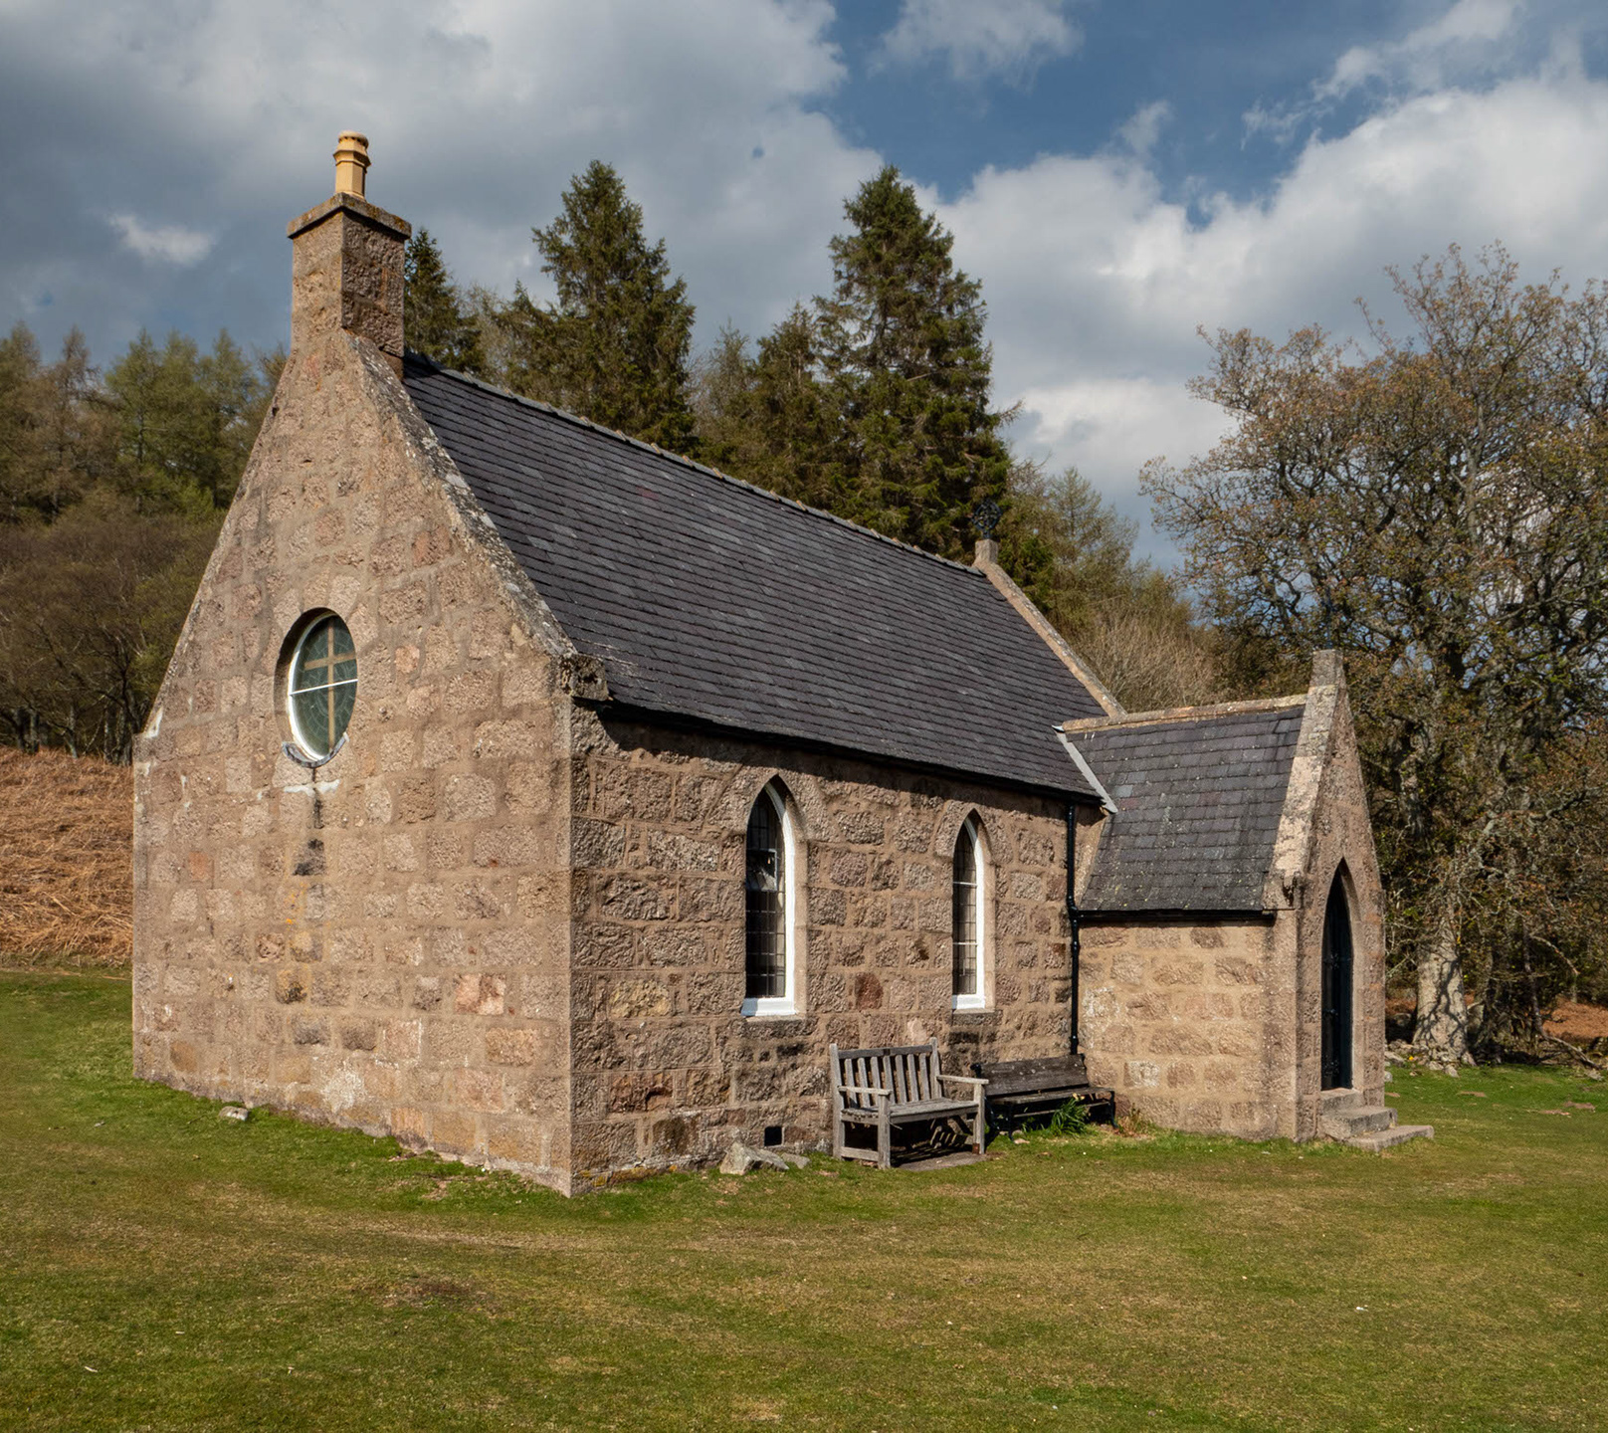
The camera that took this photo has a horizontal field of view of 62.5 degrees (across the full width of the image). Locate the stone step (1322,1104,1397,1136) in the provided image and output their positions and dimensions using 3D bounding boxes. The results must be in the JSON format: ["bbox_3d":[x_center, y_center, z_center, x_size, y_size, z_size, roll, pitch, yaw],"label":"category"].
[{"bbox_3d":[5.704,4.153,13.661,0.340,0.180,1.505,-6,-9,39],"label":"stone step"}]

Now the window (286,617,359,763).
[{"bbox_3d":[-3.854,-0.230,10.716,1.060,1.120,0.100,-6,-9,39],"label":"window"}]

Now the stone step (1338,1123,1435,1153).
[{"bbox_3d":[6.059,4.344,13.696,0.360,0.120,2.011,-6,-9,39],"label":"stone step"}]

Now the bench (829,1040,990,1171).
[{"bbox_3d":[0.888,3.112,10.767,0.540,0.880,1.489,-6,-9,39],"label":"bench"}]

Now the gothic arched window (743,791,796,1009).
[{"bbox_3d":[-0.275,1.419,10.299,0.150,1.760,0.600,-6,-9,39],"label":"gothic arched window"}]

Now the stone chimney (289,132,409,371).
[{"bbox_3d":[-3.705,-3.757,10.813,0.821,1.750,0.618,-6,-9,39],"label":"stone chimney"}]

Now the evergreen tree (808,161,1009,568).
[{"bbox_3d":[3.104,-5.759,38.000,6.300,20.000,6.300,0,-7,0],"label":"evergreen tree"}]

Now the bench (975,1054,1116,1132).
[{"bbox_3d":[2.346,3.533,12.551,0.440,0.700,2.001,-6,-9,39],"label":"bench"}]

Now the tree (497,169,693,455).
[{"bbox_3d":[-5.845,-6.187,38.000,6.000,19.500,6.000,0,-7,0],"label":"tree"}]

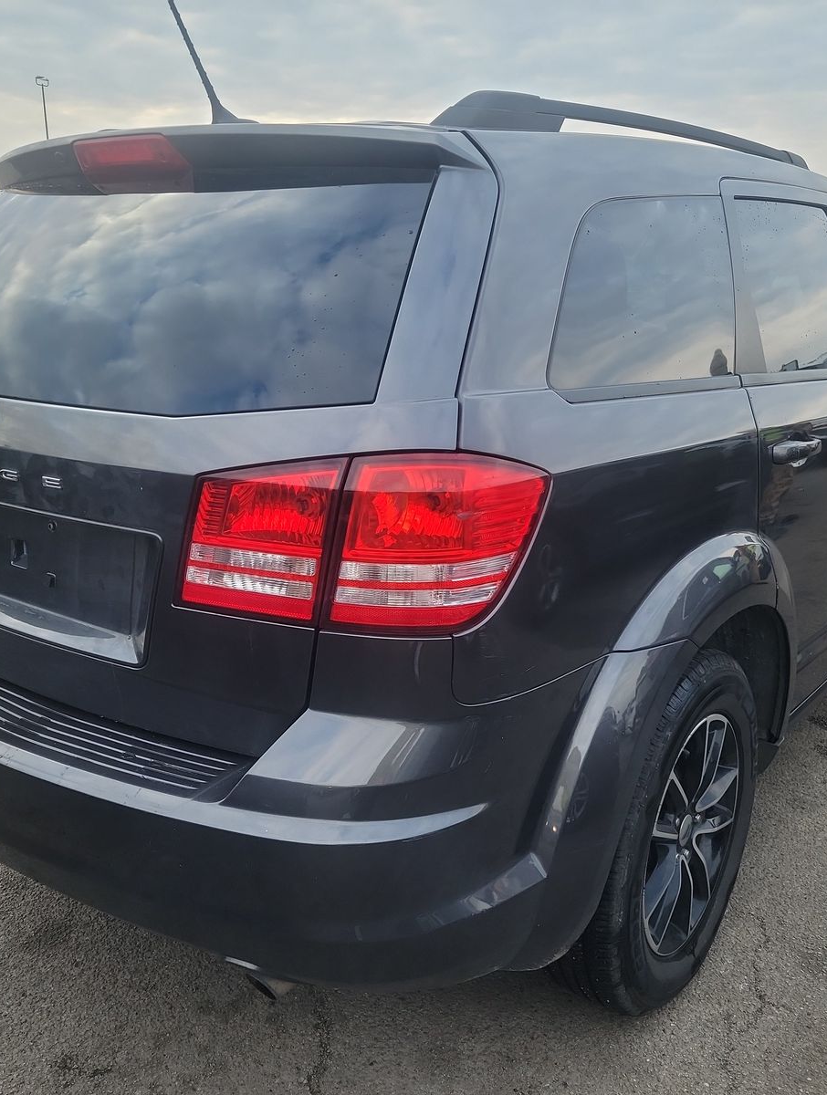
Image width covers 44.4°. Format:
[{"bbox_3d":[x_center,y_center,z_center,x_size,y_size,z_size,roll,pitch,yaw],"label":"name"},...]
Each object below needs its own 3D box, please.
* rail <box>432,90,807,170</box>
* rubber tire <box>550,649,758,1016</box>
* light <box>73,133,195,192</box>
[{"bbox_3d":[0.558,-0.844,2.126,0.070,0.100,1.700,12,22,36],"label":"rail"},{"bbox_3d":[0.466,0.532,2.016,0.225,0.715,0.715,12,20,36],"label":"rubber tire"},{"bbox_3d":[-0.487,-0.658,1.745,0.245,0.090,0.075,12,20,36],"label":"light"}]

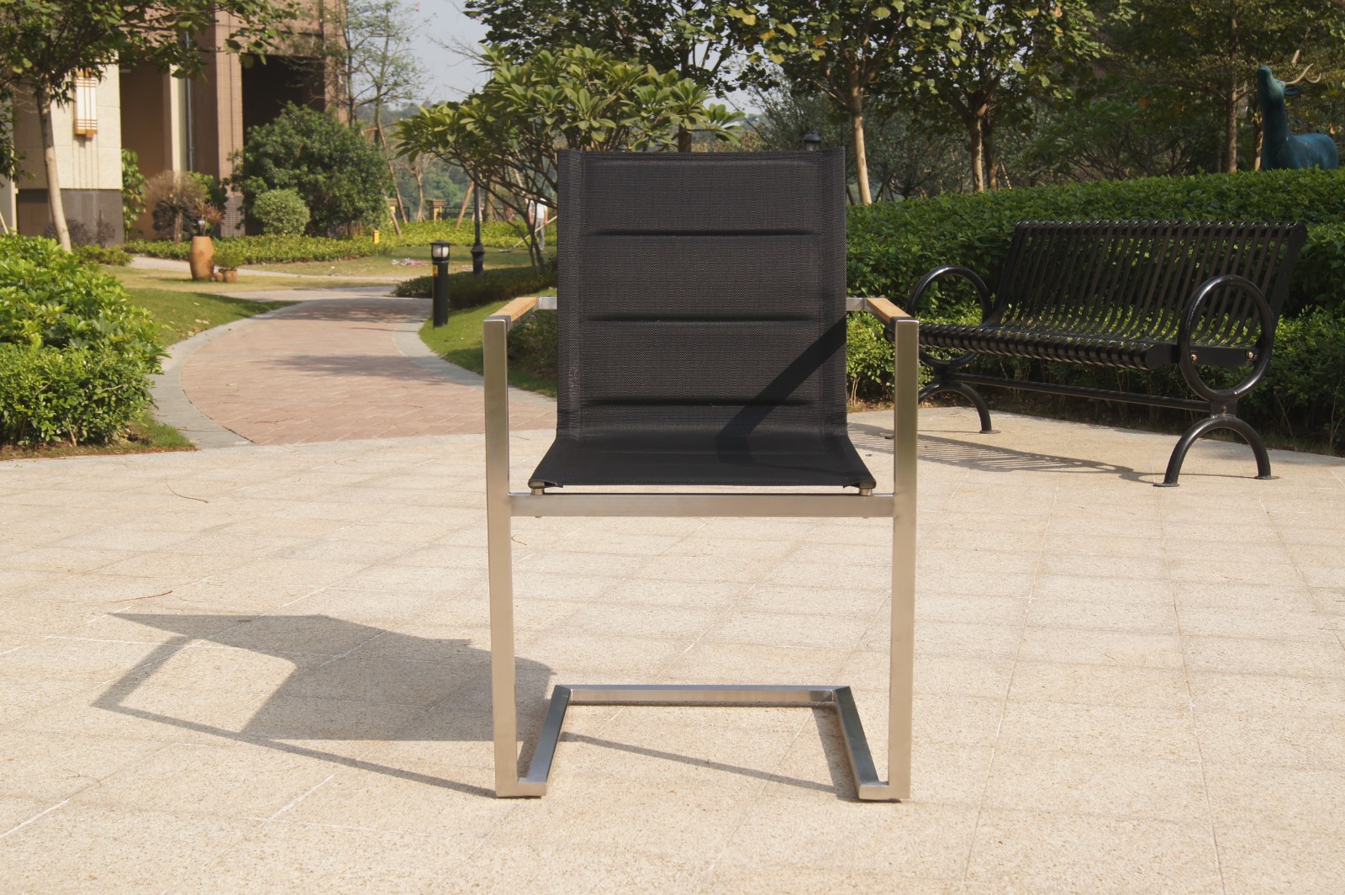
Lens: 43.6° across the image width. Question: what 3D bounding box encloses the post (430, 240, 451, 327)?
[{"bbox_3d":[-2.009,-1.415,14.500,0.172,0.762,0.172,0,7,0],"label":"post"}]

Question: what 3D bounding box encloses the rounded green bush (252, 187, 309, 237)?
[{"bbox_3d":[-8.029,-4.791,34.500,1.187,1.036,1.187,0,7,0],"label":"rounded green bush"}]

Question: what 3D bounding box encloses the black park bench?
[{"bbox_3d":[1.454,-0.391,6.097,0.650,0.840,1.620,-3,8,-26],"label":"black park bench"}]

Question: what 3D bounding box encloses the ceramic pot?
[{"bbox_3d":[-8.137,-3.265,29.000,0.472,0.798,0.472,0,7,0],"label":"ceramic pot"}]

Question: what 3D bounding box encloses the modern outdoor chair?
[{"bbox_3d":[0.046,0.003,2.482,0.566,0.900,0.570,0,7,1],"label":"modern outdoor chair"}]

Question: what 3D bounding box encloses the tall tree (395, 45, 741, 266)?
[{"bbox_3d":[-1.270,-3.488,20.500,4.220,2.847,3.882,0,7,0],"label":"tall tree"}]

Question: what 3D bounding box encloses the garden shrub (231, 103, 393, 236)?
[{"bbox_3d":[-7.511,-5.725,35.000,3.350,2.868,3.183,0,7,0],"label":"garden shrub"}]

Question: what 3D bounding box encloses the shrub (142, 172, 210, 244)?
[{"bbox_3d":[-9.892,-4.778,33.500,1.320,1.467,1.320,0,7,0],"label":"shrub"}]

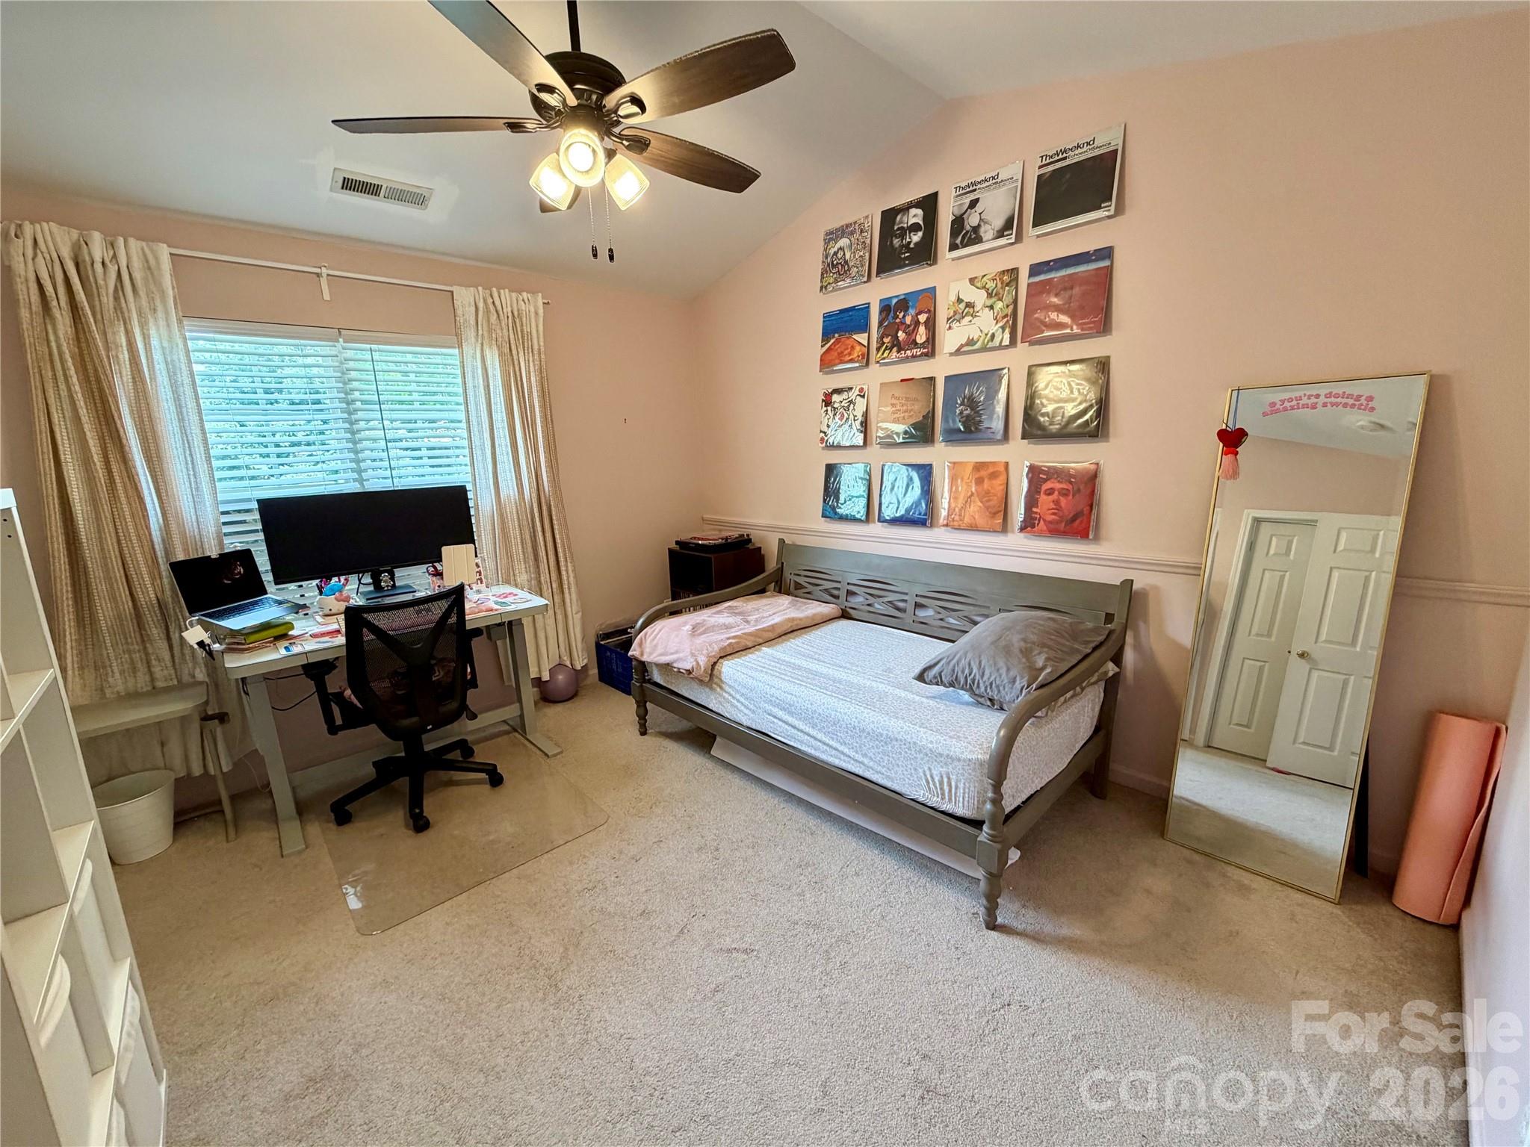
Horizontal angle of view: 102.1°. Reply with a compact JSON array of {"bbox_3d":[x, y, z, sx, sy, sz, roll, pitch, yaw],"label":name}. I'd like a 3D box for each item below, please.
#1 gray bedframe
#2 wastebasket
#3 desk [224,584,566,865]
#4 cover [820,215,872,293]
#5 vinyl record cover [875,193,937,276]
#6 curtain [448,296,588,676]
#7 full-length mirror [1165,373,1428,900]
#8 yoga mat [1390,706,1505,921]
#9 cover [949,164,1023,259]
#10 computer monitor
[{"bbox_3d":[0.390,0.449,2.863,1.080,0.916,2.000,-12,15,-42],"label":"gray bedframe"},{"bbox_3d":[-2.498,0.972,2.450,0.285,0.257,0.285,-12,15,-42],"label":"wastebasket"},{"bbox_3d":[-1.673,0.586,2.885,1.230,0.785,0.590,-12,15,-42],"label":"desk"},{"bbox_3d":[0.423,-1.657,3.227,0.018,0.315,0.315,-5,12,-43],"label":"cover"},{"bbox_3d":[0.680,-1.608,2.959,0.018,0.315,0.315,-5,12,-43],"label":"vinyl record cover"},{"bbox_3d":[-1.361,-0.434,3.499,0.530,2.170,0.120,-12,15,-42],"label":"curtain"},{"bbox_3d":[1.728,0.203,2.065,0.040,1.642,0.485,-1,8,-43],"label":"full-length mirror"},{"bbox_3d":[2.050,0.742,1.862,0.150,0.620,0.150,-12,17,-42],"label":"yoga mat"},{"bbox_3d":[0.948,-1.561,2.677,0.018,0.315,0.315,-5,12,-43],"label":"cover"},{"bbox_3d":[-1.785,-0.146,2.866,0.810,0.460,0.190,-12,15,-42],"label":"computer monitor"}]

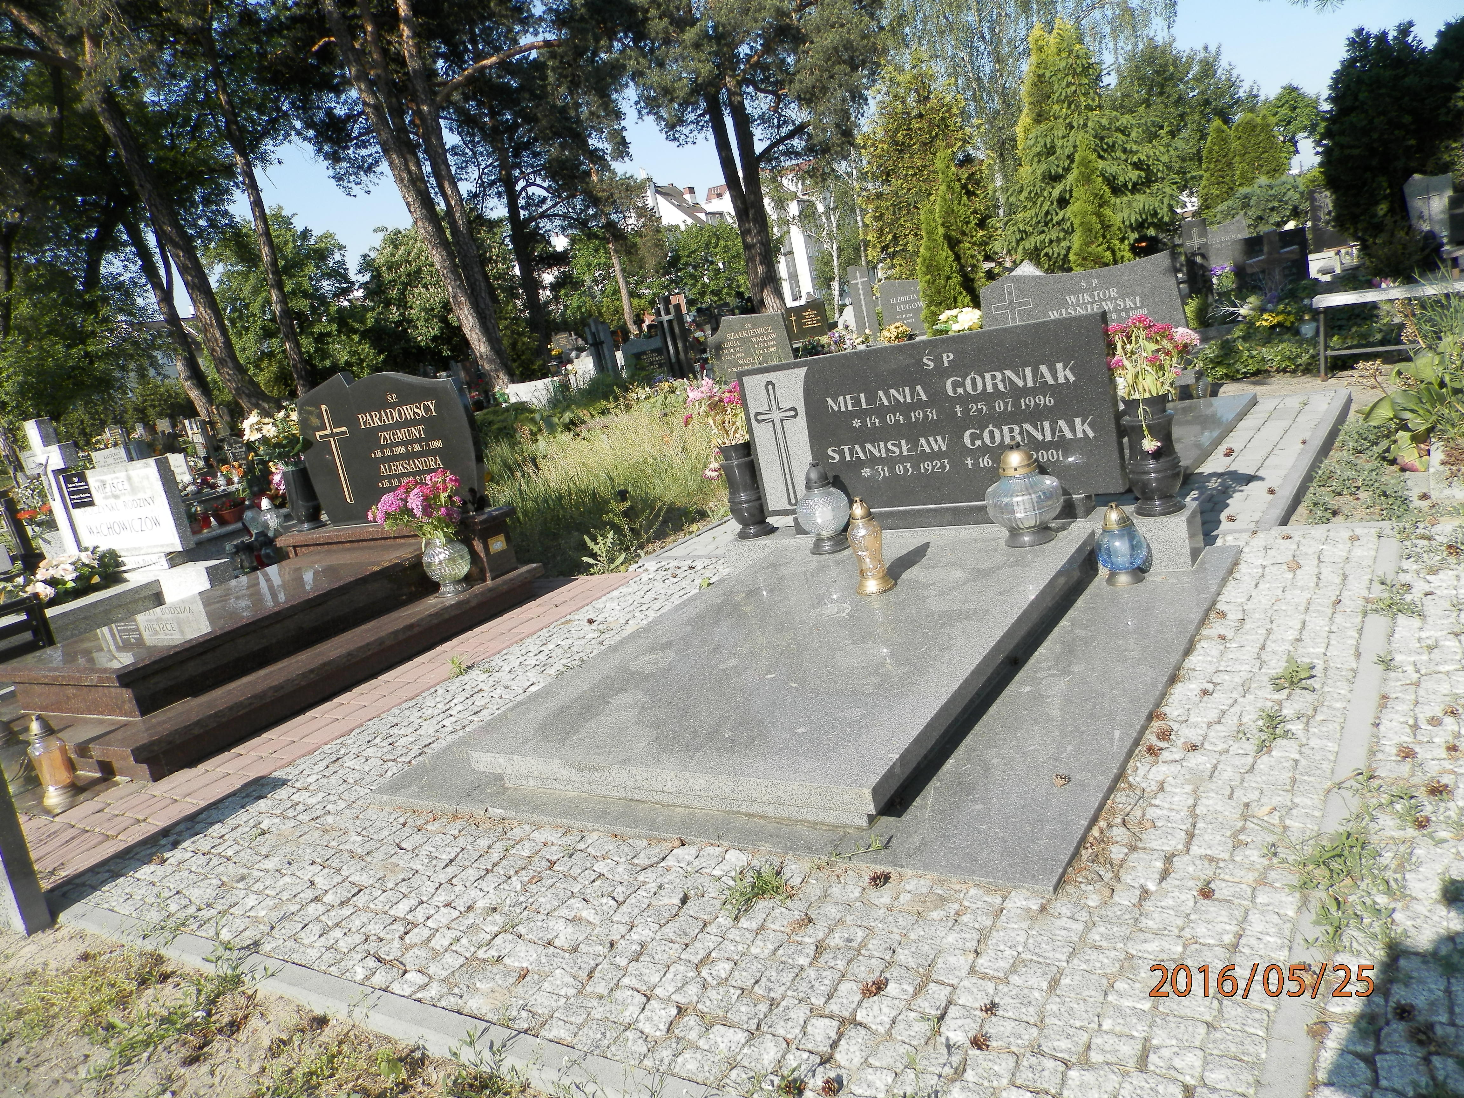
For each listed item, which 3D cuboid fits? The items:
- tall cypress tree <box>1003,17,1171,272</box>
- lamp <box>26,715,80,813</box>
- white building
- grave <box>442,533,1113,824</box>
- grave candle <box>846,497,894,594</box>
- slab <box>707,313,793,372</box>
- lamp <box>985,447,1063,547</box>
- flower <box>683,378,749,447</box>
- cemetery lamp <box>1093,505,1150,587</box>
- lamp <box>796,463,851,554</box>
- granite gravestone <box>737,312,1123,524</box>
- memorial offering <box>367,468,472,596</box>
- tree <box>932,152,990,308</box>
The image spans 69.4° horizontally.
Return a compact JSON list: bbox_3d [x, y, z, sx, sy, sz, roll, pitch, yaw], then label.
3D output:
[{"bbox_3d":[4.109,-4.413,12.375,1.850,3.313,1.850,-3,16,35],"label":"tall cypress tree"},{"bbox_3d":[-2.130,0.661,3.297,0.130,0.303,0.130,-3,16,35],"label":"lamp"},{"bbox_3d":[0.086,-26.064,90.041,14.000,11.300,11.000,-12,13,0],"label":"white building"},{"bbox_3d":[0.243,0.275,2.977,1.130,0.122,1.616,-3,16,35],"label":"grave"},{"bbox_3d":[0.444,-0.014,3.439,0.126,0.302,0.126,-3,16,34],"label":"grave candle"},{"bbox_3d":[0.187,-1.595,8.752,0.800,0.680,0.090,-3,16,34],"label":"slab"},{"bbox_3d":[0.913,-0.177,3.302,0.241,0.300,0.241,-3,16,35],"label":"lamp"},{"bbox_3d":[-0.002,-0.531,4.355,0.306,0.321,0.275,-3,16,34],"label":"flower"},{"bbox_3d":[1.265,-0.023,3.455,0.172,0.259,0.172,-3,16,34],"label":"cemetery lamp"},{"bbox_3d":[0.342,-0.158,4.030,0.200,0.337,0.200,-3,16,34],"label":"lamp"},{"bbox_3d":[0.694,-0.447,3.900,1.419,0.623,0.077,-3,16,34],"label":"granite gravestone"},{"bbox_3d":[-1.432,-0.082,4.931,0.419,0.600,0.376,-3,16,34],"label":"memorial offering"},{"bbox_3d":[1.506,-1.688,6.794,0.460,1.711,0.460,-3,16,35],"label":"tree"}]

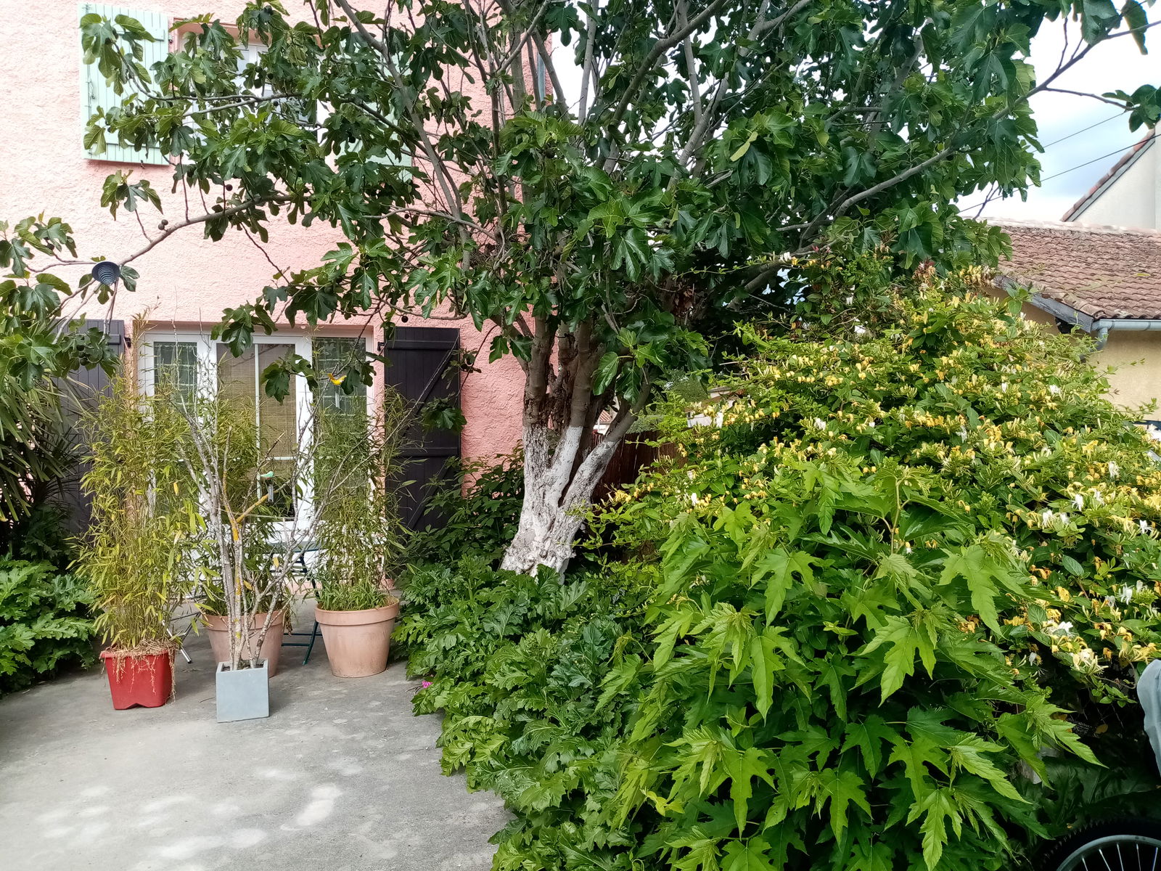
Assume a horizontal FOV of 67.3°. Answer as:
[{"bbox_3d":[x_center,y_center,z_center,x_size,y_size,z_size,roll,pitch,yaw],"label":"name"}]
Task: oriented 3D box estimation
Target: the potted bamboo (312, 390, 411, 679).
[{"bbox_3d":[-1.346,0.576,5.360,0.560,1.710,0.550,-1,2,-19],"label":"potted bamboo"}]

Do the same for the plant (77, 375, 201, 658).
[{"bbox_3d":[-2.444,0.415,4.860,0.610,1.490,0.540,-1,2,-19],"label":"plant"}]

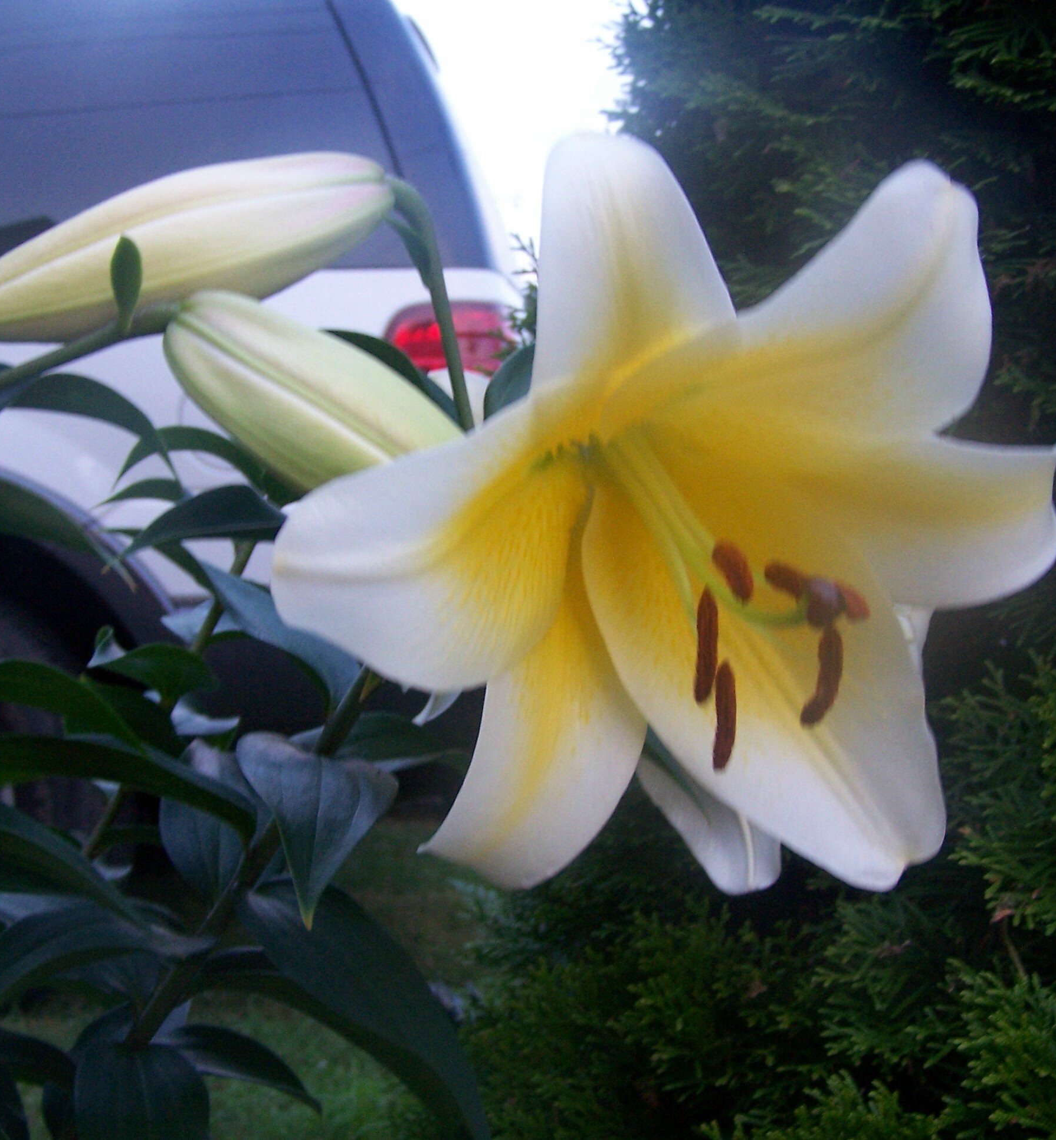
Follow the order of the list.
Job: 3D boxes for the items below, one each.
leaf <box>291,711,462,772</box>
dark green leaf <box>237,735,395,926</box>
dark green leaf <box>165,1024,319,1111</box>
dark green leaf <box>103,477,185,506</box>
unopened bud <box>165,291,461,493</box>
[{"bbox_3d":[-0.048,0.058,0.580,0.063,0.020,0.034,3,-1,-30],"label":"leaf"},{"bbox_3d":[-0.057,0.069,0.470,0.042,0.030,0.060,4,41,-4],"label":"dark green leaf"},{"bbox_3d":[-0.093,0.159,0.560,0.062,0.022,0.032,21,-6,-18],"label":"dark green leaf"},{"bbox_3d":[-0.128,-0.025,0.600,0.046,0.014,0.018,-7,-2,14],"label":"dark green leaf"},{"bbox_3d":[-0.051,-0.039,0.483,0.108,0.039,0.039,31,0,-9],"label":"unopened bud"}]

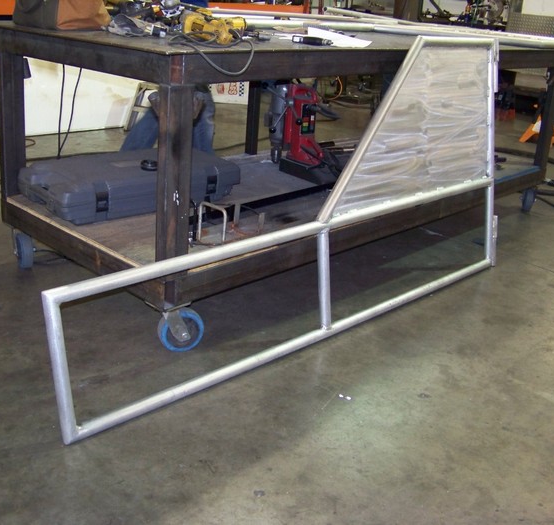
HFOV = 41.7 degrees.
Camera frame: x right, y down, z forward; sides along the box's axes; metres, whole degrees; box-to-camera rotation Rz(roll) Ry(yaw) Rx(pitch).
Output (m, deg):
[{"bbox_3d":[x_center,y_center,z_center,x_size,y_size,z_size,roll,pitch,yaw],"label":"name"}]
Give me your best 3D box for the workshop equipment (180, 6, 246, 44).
[{"bbox_3d":[-0.220,-0.811,2.480,0.160,0.120,0.250,-11,25,-34],"label":"workshop equipment"}]

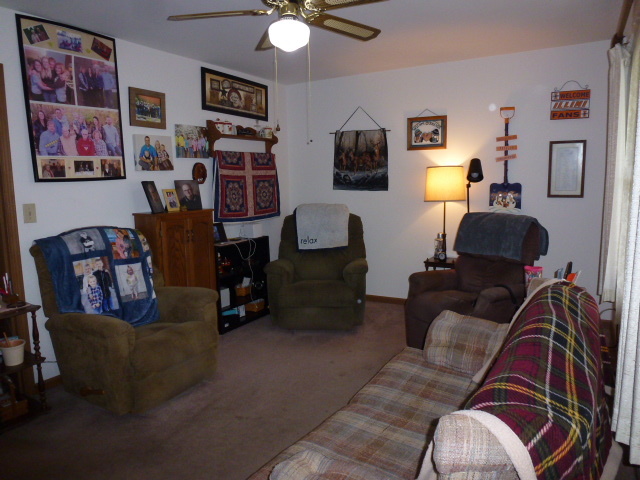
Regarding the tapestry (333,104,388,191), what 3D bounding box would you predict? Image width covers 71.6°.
[{"bbox_3d":[0.434,-0.972,4.761,0.657,0.874,0.030,4,10,30],"label":"tapestry"}]

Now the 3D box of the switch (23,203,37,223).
[{"bbox_3d":[-1.860,-0.169,2.853,0.010,0.121,0.076,4,10,31],"label":"switch"}]

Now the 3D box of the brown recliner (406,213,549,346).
[{"bbox_3d":[1.268,0.362,3.484,0.844,1.043,0.814,-9,11,-43],"label":"brown recliner"}]

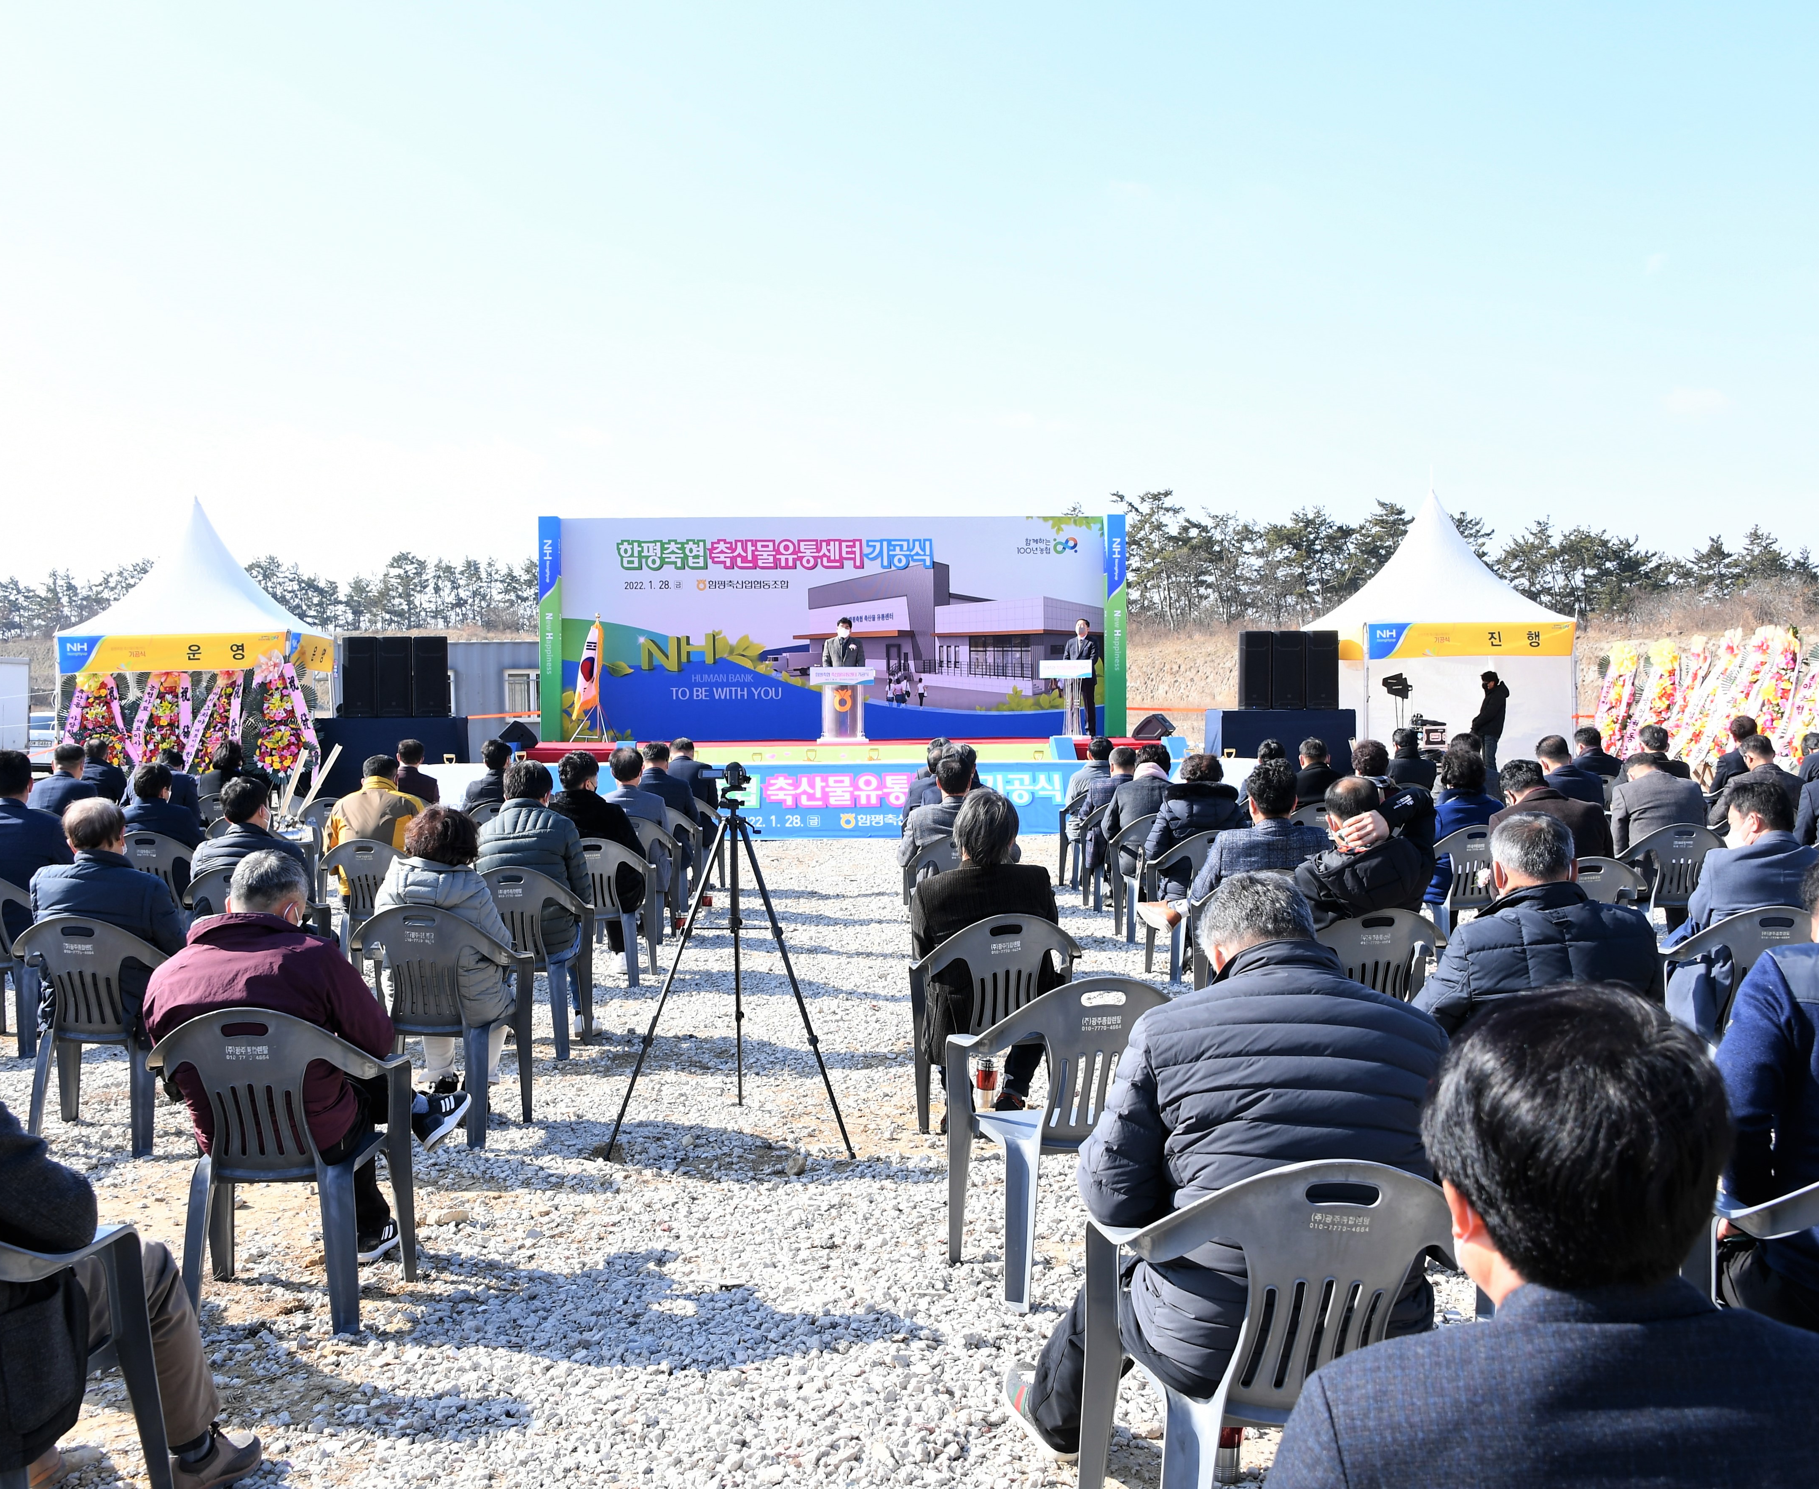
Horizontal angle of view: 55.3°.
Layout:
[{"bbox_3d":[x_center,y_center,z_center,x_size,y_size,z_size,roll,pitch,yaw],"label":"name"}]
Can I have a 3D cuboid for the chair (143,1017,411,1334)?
[{"bbox_3d":[-1.451,0.943,4.048,0.560,0.790,0.560,0,1,-3],"label":"chair"}]

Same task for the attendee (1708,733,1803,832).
[{"bbox_3d":[5.244,0.537,10.965,0.540,1.220,0.760,0,1,3],"label":"attendee"}]

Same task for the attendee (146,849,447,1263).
[{"bbox_3d":[-1.485,0.798,4.386,0.660,1.190,0.820,0,2,4],"label":"attendee"}]

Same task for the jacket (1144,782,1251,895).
[{"bbox_3d":[1.506,0.487,9.129,0.537,0.648,0.456,0,1,-2],"label":"jacket"}]

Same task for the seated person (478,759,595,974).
[{"bbox_3d":[-1.541,0.673,7.269,0.506,1.225,0.709,0,1,-2],"label":"seated person"}]

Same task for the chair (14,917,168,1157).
[{"bbox_3d":[-2.698,0.939,5.851,0.560,0.800,0.550,-1,2,-3],"label":"chair"}]

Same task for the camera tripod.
[{"bbox_3d":[-0.568,0.716,5.913,0.810,1.195,0.780,0,1,0],"label":"camera tripod"}]

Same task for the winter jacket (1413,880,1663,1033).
[{"bbox_3d":[1.475,0.626,4.253,0.600,0.620,0.460,-1,2,-4],"label":"winter jacket"}]

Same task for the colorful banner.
[{"bbox_3d":[-1.154,-1.726,26.100,8.600,3.380,0.150,-1,2,-2],"label":"colorful banner"}]

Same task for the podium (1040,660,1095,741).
[{"bbox_3d":[2.260,-0.642,24.592,0.740,1.120,0.500,0,2,18],"label":"podium"}]

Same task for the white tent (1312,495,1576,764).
[{"bbox_3d":[8.046,-1.563,26.652,3.030,4.536,3.030,-1,2,-3],"label":"white tent"}]

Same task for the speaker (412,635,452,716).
[{"bbox_3d":[-6.796,-0.955,24.700,0.480,1.140,0.500,-1,2,-14],"label":"speaker"}]

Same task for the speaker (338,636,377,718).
[{"bbox_3d":[-7.806,-0.950,24.700,0.480,1.140,0.500,-1,2,-14],"label":"speaker"}]

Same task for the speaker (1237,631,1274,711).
[{"bbox_3d":[4.901,-1.041,24.580,0.450,1.120,0.470,0,2,6],"label":"speaker"}]

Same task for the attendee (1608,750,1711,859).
[{"bbox_3d":[3.899,0.631,9.219,0.550,1.130,0.800,-1,2,-8],"label":"attendee"}]

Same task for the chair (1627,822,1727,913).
[{"bbox_3d":[3.979,0.796,8.995,0.562,0.800,0.537,0,1,14],"label":"chair"}]

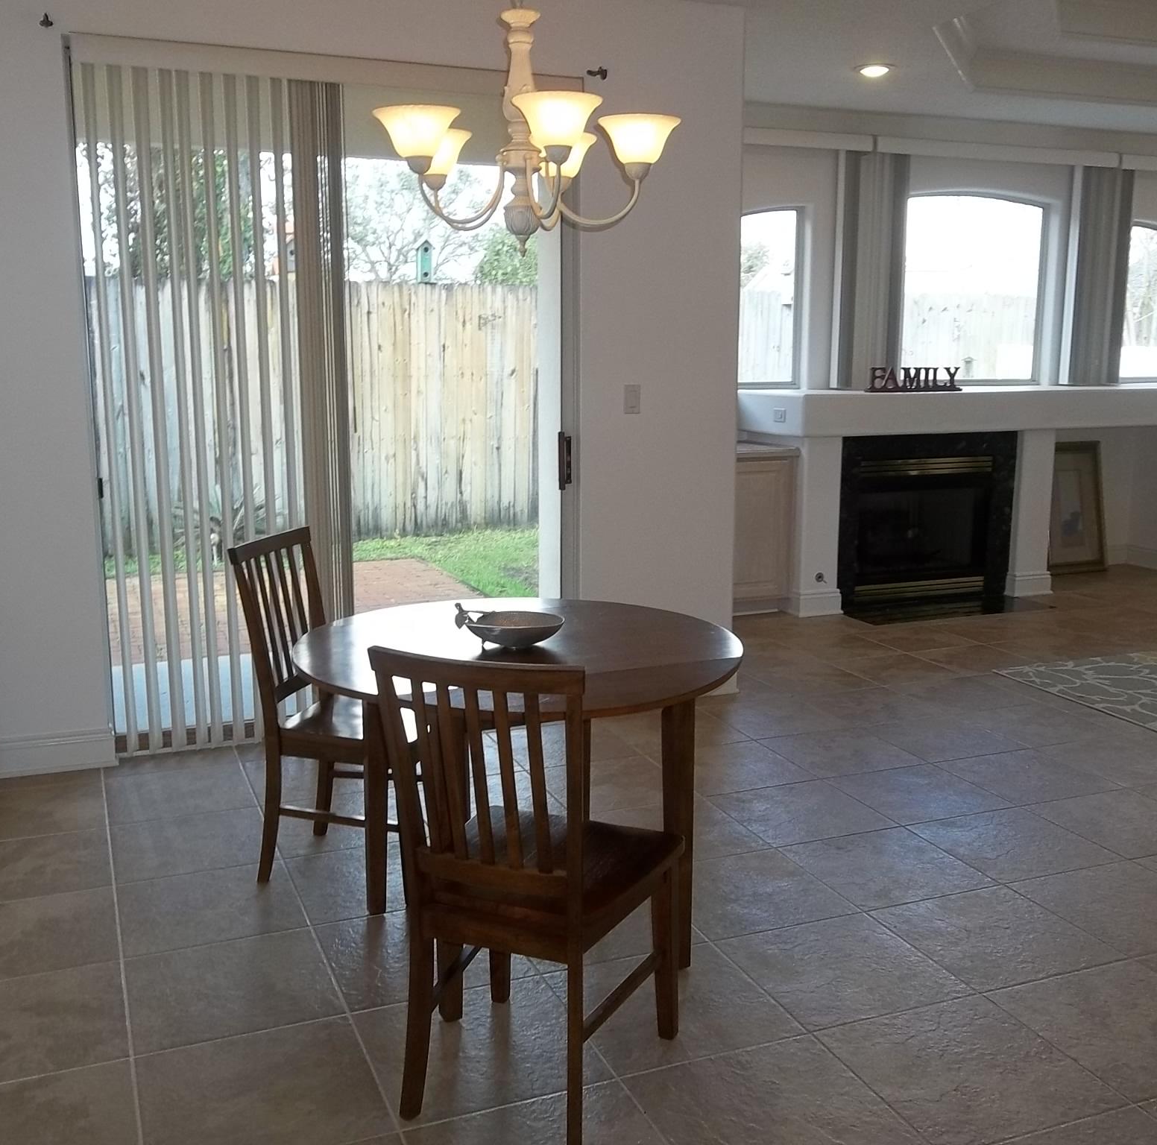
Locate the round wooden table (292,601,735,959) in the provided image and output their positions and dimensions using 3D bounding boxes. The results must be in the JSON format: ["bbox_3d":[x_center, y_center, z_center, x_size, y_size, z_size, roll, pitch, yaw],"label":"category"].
[{"bbox_3d":[-0.141,0.549,2.948,1.080,0.756,1.080,0,10,0],"label":"round wooden table"}]

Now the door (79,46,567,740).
[{"bbox_3d":[-0.870,-0.586,4.559,1.800,2.420,0.110,-4,11,-21],"label":"door"}]

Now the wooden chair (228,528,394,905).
[{"bbox_3d":[-0.625,0.378,3.372,0.510,0.950,0.450,3,10,15],"label":"wooden chair"}]

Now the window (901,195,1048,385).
[{"bbox_3d":[2.472,-1.802,7.733,1.300,1.180,0.100,-4,11,-21],"label":"window"}]

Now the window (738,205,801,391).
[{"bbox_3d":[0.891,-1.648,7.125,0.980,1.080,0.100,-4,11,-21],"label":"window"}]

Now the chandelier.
[{"bbox_3d":[-0.122,-0.954,2.570,0.690,0.530,0.690,-4,11,-21],"label":"chandelier"}]

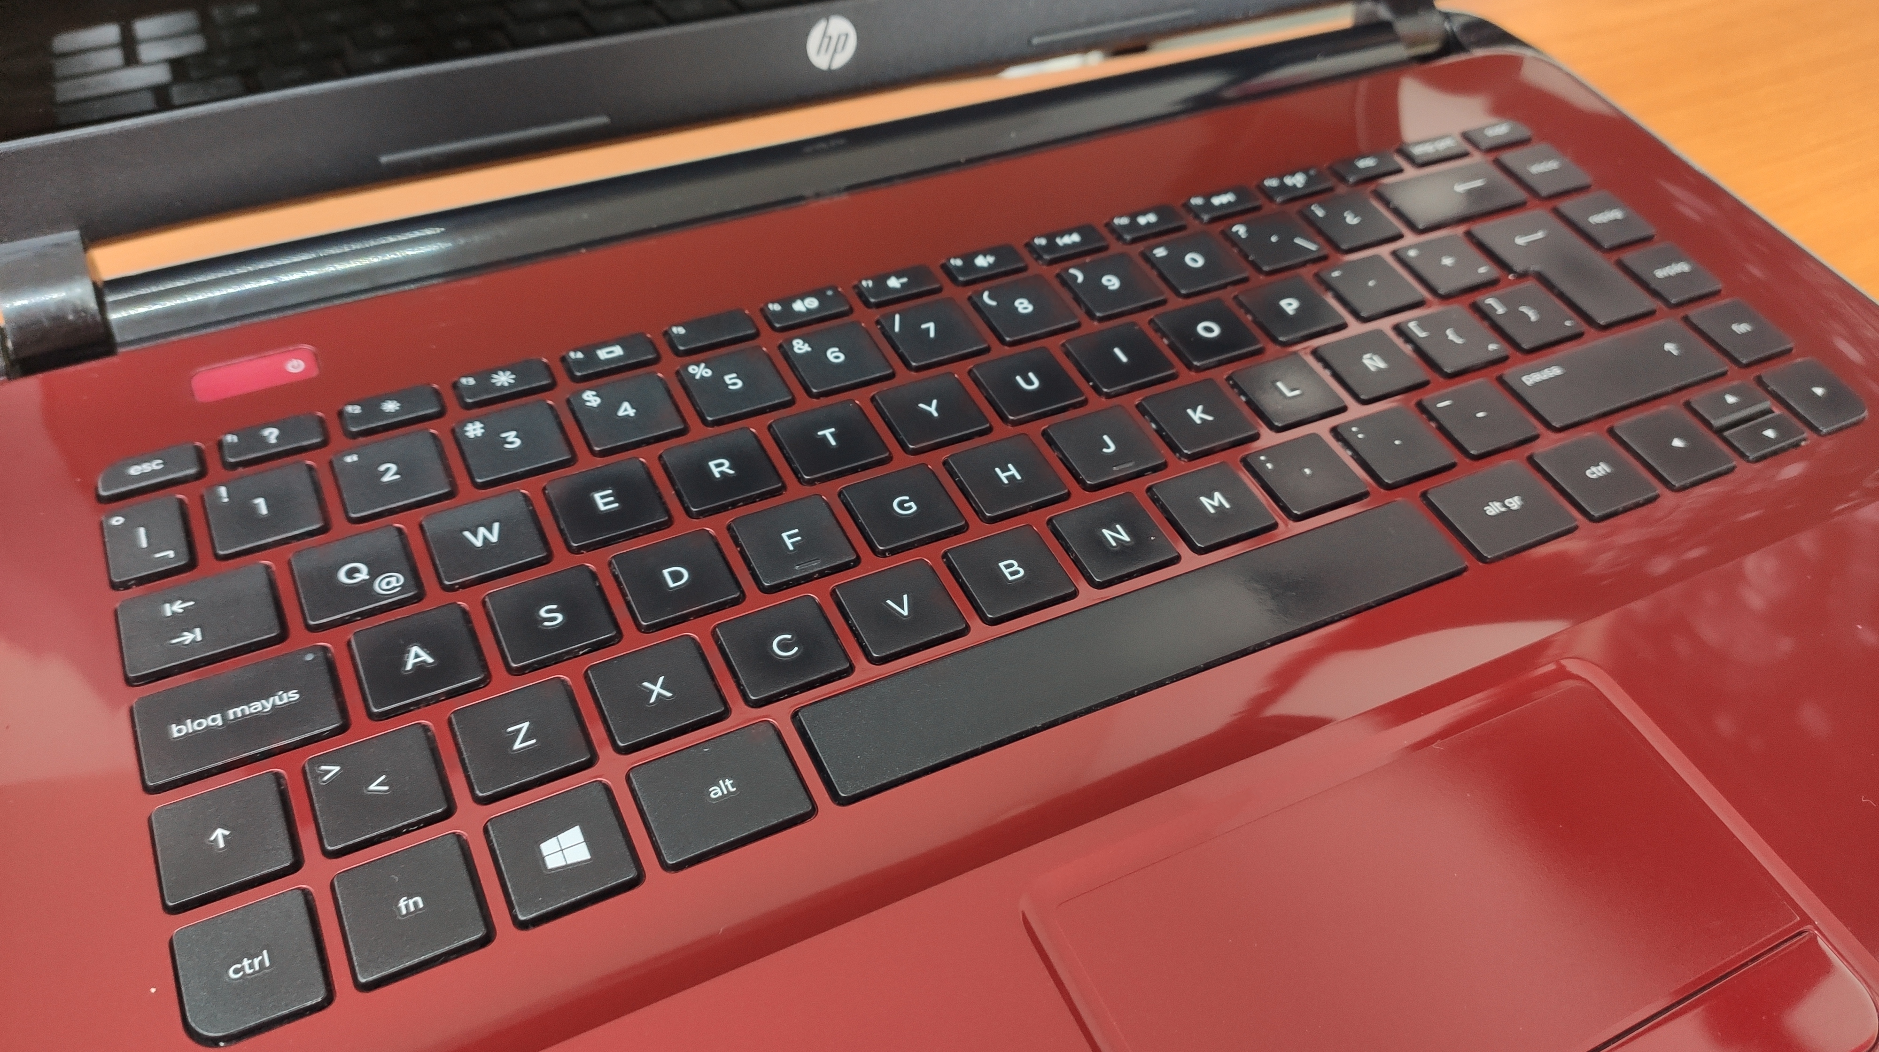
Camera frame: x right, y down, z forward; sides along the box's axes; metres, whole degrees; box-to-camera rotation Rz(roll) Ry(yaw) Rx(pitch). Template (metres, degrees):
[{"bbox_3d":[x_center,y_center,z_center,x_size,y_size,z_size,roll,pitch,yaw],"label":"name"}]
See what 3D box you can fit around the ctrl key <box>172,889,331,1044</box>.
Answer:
[{"bbox_3d":[-0.080,0.051,0.164,0.016,0.003,0.016,-17,52,-21],"label":"ctrl key"}]

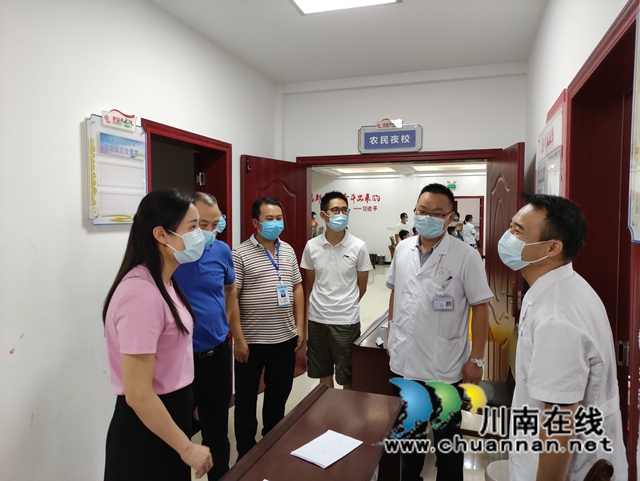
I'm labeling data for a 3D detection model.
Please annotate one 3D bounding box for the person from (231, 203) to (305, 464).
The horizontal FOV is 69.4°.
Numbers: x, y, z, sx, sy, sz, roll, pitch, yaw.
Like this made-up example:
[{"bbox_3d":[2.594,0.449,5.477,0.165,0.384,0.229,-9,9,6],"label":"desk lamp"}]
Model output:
[{"bbox_3d":[-0.337,0.562,3.030,0.500,1.685,0.300,-1,4,-25],"label":"person"}]

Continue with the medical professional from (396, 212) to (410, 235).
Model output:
[{"bbox_3d":[2.076,0.116,11.500,0.330,1.640,0.460,1,3,17],"label":"medical professional"}]

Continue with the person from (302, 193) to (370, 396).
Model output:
[{"bbox_3d":[0.105,0.548,3.030,0.510,1.720,0.320,0,3,-5],"label":"person"}]

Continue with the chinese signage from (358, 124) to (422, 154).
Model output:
[{"bbox_3d":[0.632,-0.928,4.203,0.585,0.255,0.040,2,3,19],"label":"chinese signage"}]

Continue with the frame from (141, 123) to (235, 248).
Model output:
[{"bbox_3d":[-0.947,0.327,3.255,0.200,2.120,1.040,2,3,19],"label":"frame"}]

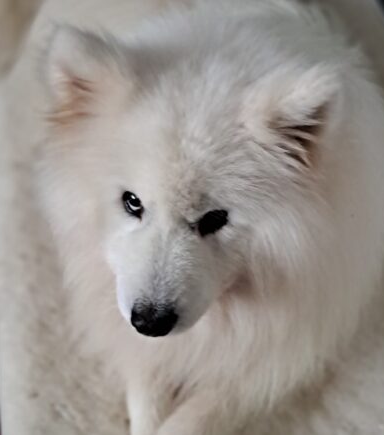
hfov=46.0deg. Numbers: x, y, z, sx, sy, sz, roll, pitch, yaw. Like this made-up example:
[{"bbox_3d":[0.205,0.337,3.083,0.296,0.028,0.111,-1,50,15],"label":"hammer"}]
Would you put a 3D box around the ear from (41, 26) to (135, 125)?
[{"bbox_3d":[-0.100,-0.136,0.443,0.078,0.085,0.045,7,50,32],"label":"ear"}]

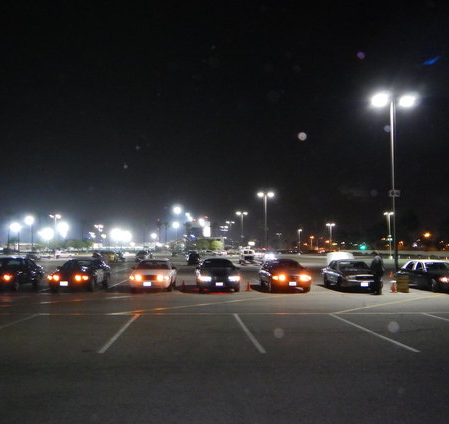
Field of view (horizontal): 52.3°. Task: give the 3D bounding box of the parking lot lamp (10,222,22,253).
[{"bbox_3d":[-94.304,12.910,206.563,2.600,15.000,0.900,0,-5,-4],"label":"parking lot lamp"}]

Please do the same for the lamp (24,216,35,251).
[{"bbox_3d":[-70.200,9.096,164.555,2.600,15.000,0.900,0,-5,-4],"label":"lamp"}]

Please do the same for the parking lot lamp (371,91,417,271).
[{"bbox_3d":[14.711,-2.514,39.445,3.300,15.500,0.800,0,-5,-4],"label":"parking lot lamp"}]

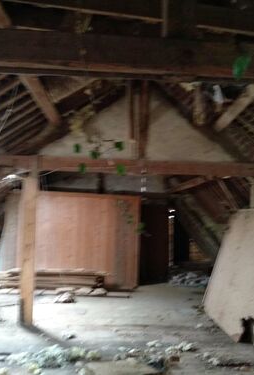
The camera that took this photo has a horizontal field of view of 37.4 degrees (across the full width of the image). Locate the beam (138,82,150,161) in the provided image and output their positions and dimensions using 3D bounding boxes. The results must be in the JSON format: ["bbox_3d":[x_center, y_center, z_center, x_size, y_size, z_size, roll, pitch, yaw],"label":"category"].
[{"bbox_3d":[0.226,-0.997,5.318,0.120,1.176,0.120,1,-4,-3],"label":"beam"}]

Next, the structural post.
[{"bbox_3d":[-1.323,0.726,5.113,0.160,2.207,0.170,1,-4,-3],"label":"structural post"}]

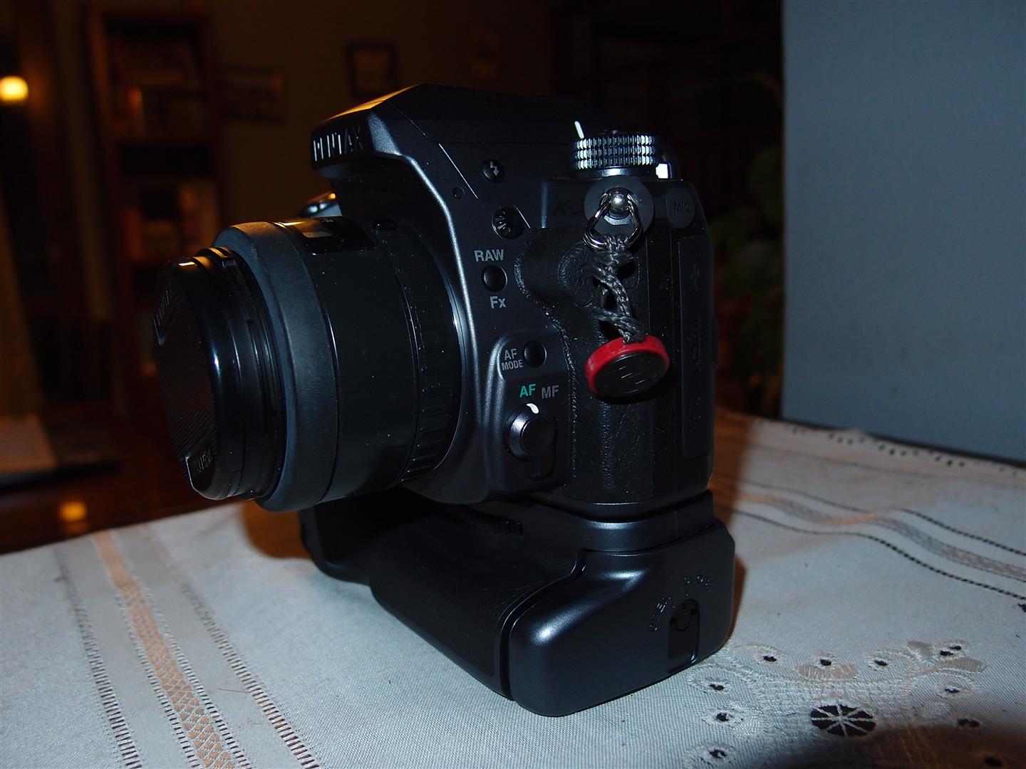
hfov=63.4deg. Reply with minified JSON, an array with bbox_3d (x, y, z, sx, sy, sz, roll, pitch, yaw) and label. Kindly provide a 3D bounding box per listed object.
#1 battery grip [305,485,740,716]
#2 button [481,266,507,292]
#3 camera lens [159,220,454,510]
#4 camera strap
[{"bbox_3d":[-0.007,0.044,0.245,0.064,0.042,0.132,-10,12,-34],"label":"battery grip"},{"bbox_3d":[-0.004,-0.022,0.175,0.005,0.005,0.002,-7,11,-21],"label":"button"},{"bbox_3d":[-0.050,-0.004,0.190,0.052,0.064,0.064,-10,12,-34],"label":"camera lens"},{"bbox_3d":[0.024,-0.017,0.171,0.019,0.045,0.013,-10,12,-34],"label":"camera strap"}]

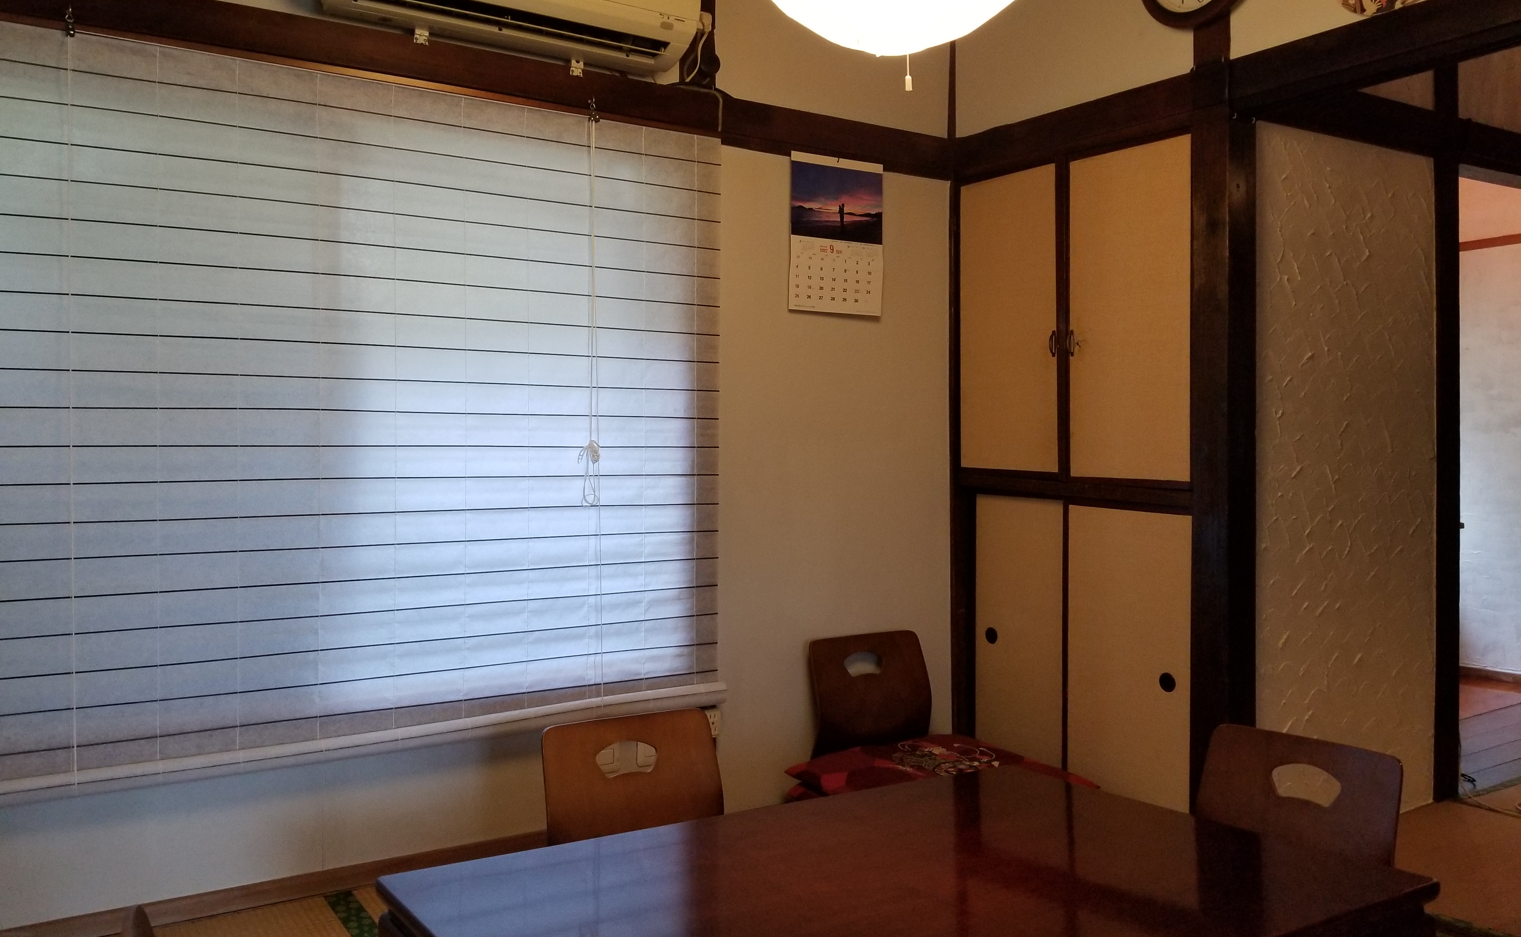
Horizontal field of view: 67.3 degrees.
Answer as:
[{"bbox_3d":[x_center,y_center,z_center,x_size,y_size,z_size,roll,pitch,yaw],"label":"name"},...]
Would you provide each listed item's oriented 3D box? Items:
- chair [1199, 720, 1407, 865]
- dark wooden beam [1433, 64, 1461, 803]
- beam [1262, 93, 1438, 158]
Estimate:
[{"bbox_3d":[0.865,0.727,2.042,0.480,0.405,0.385,-1,1,-40],"label":"chair"},{"bbox_3d":[1.845,-0.089,3.129,0.110,1.993,0.100,-1,1,-31],"label":"dark wooden beam"},{"bbox_3d":[1.477,-0.886,2.894,0.773,0.127,0.090,-1,1,-31],"label":"beam"}]

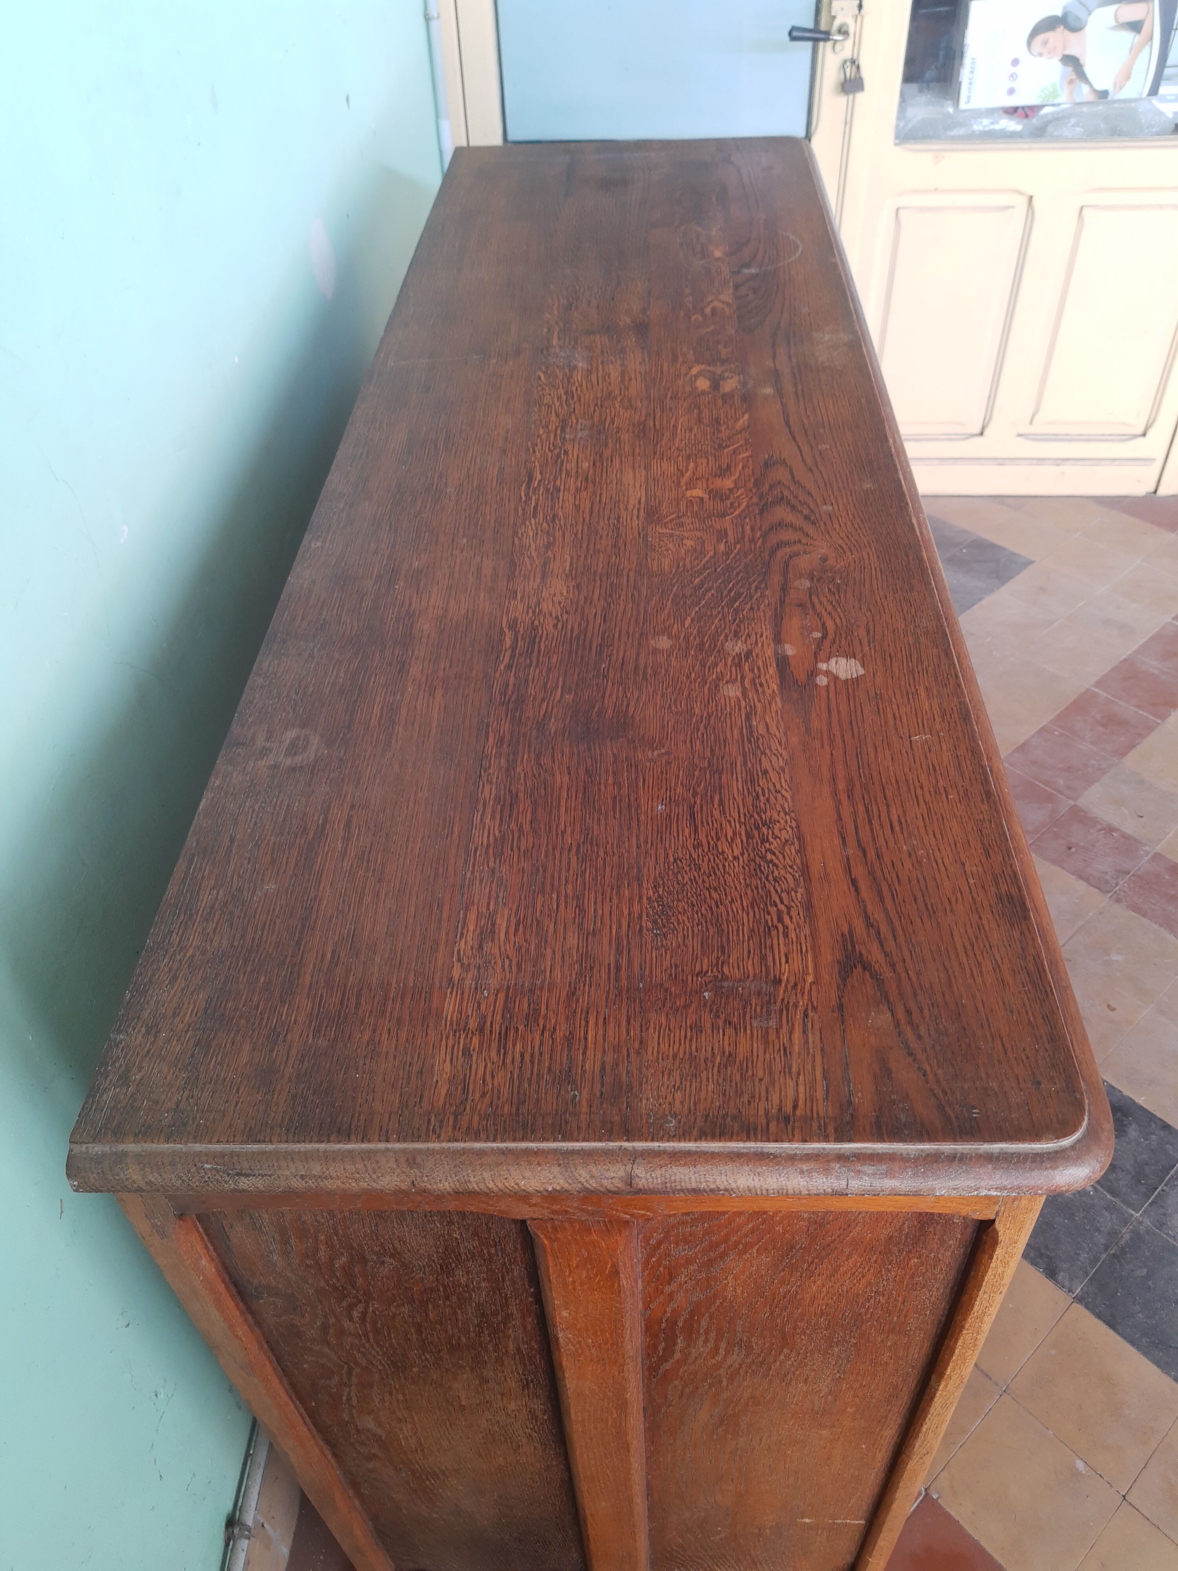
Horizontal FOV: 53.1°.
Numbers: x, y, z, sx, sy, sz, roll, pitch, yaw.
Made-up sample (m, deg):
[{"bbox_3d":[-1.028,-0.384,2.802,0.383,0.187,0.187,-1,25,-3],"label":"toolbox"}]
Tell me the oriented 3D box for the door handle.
[{"bbox_3d":[0.463,-1.518,2.379,0.120,0.031,0.056,1,44,5],"label":"door handle"}]

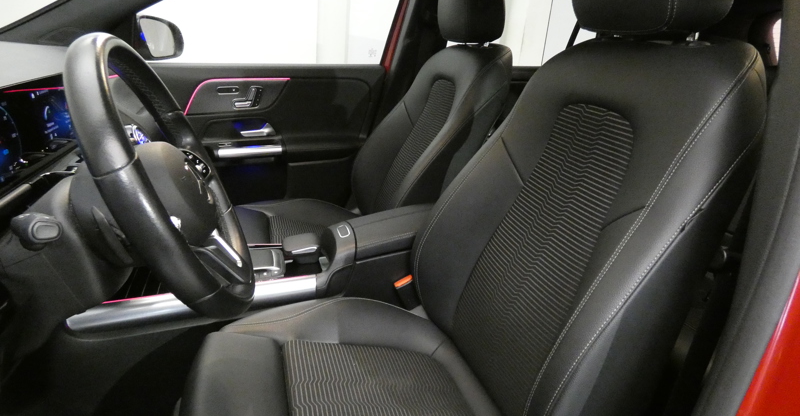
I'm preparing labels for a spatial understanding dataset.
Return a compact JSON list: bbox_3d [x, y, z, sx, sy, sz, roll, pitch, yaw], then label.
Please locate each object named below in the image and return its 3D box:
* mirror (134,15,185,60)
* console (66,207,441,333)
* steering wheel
[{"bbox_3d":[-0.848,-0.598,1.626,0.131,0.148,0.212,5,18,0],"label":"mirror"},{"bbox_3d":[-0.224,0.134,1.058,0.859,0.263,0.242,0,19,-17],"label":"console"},{"bbox_3d":[-0.302,-0.025,0.589,0.101,0.376,0.376,-24,24,-8],"label":"steering wheel"}]

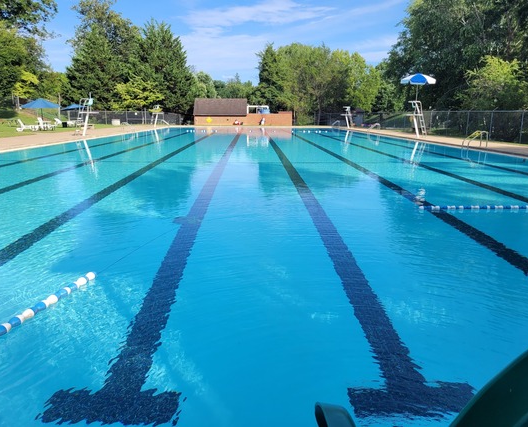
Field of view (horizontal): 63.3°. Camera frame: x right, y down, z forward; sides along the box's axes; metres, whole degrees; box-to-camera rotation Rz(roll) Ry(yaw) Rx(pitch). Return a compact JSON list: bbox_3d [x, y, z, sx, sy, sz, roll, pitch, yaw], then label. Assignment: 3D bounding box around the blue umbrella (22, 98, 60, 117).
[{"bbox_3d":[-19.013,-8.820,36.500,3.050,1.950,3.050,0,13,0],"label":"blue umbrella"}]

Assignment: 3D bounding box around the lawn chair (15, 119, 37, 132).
[{"bbox_3d":[-19.234,-7.132,34.800,1.800,0.950,0.680,2,13,10],"label":"lawn chair"}]

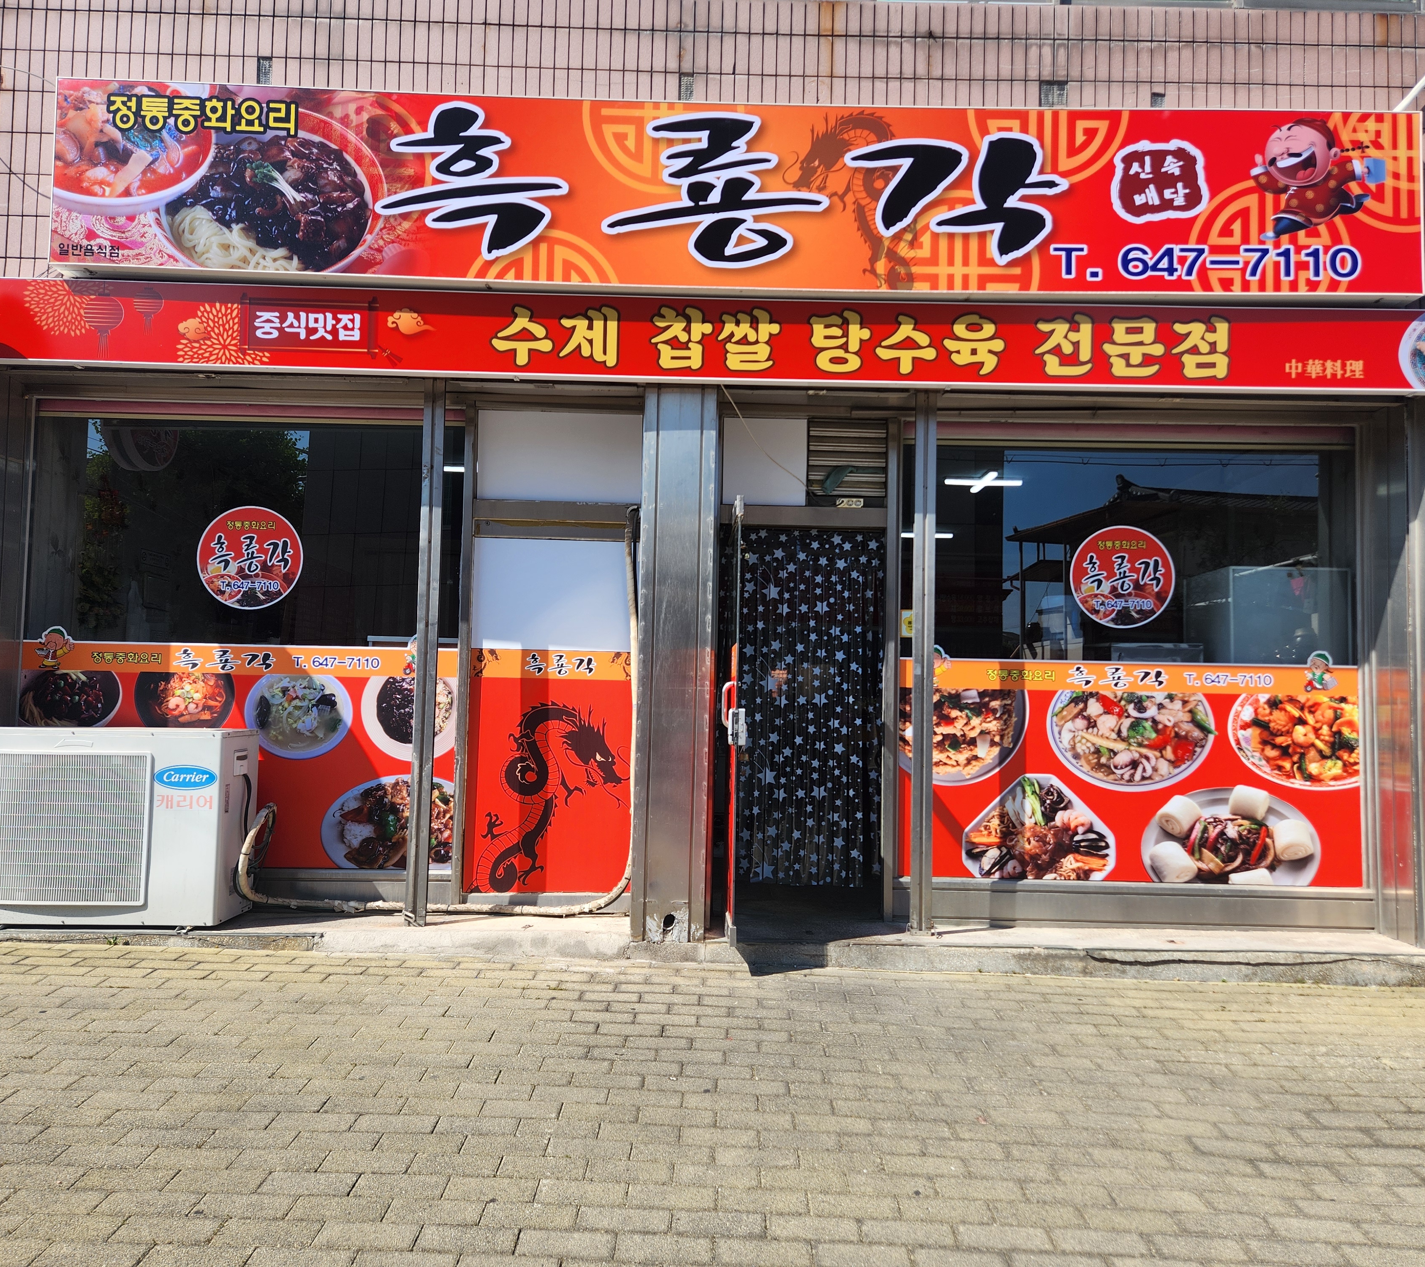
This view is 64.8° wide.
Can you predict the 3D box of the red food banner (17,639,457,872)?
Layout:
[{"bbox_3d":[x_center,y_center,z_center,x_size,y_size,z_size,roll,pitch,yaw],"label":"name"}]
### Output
[{"bbox_3d":[-2.231,0.577,5.273,2.050,1.045,0.020,1,-4,0],"label":"red food banner"}]

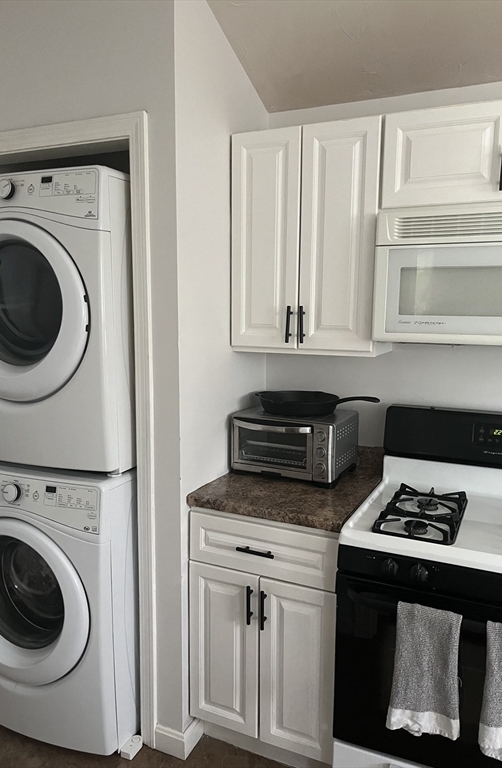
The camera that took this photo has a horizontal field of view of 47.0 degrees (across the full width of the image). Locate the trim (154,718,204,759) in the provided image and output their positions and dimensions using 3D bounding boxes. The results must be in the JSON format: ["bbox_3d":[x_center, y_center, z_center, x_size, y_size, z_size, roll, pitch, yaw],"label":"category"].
[{"bbox_3d":[-0.253,1.235,2.057,0.120,0.090,0.130,4,9,25],"label":"trim"}]

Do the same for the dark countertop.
[{"bbox_3d":[0.162,0.330,2.082,0.525,0.129,0.632,4,9,25],"label":"dark countertop"}]

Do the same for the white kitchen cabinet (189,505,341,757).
[{"bbox_3d":[0.163,0.816,2.162,0.522,0.856,0.607,4,9,25],"label":"white kitchen cabinet"}]

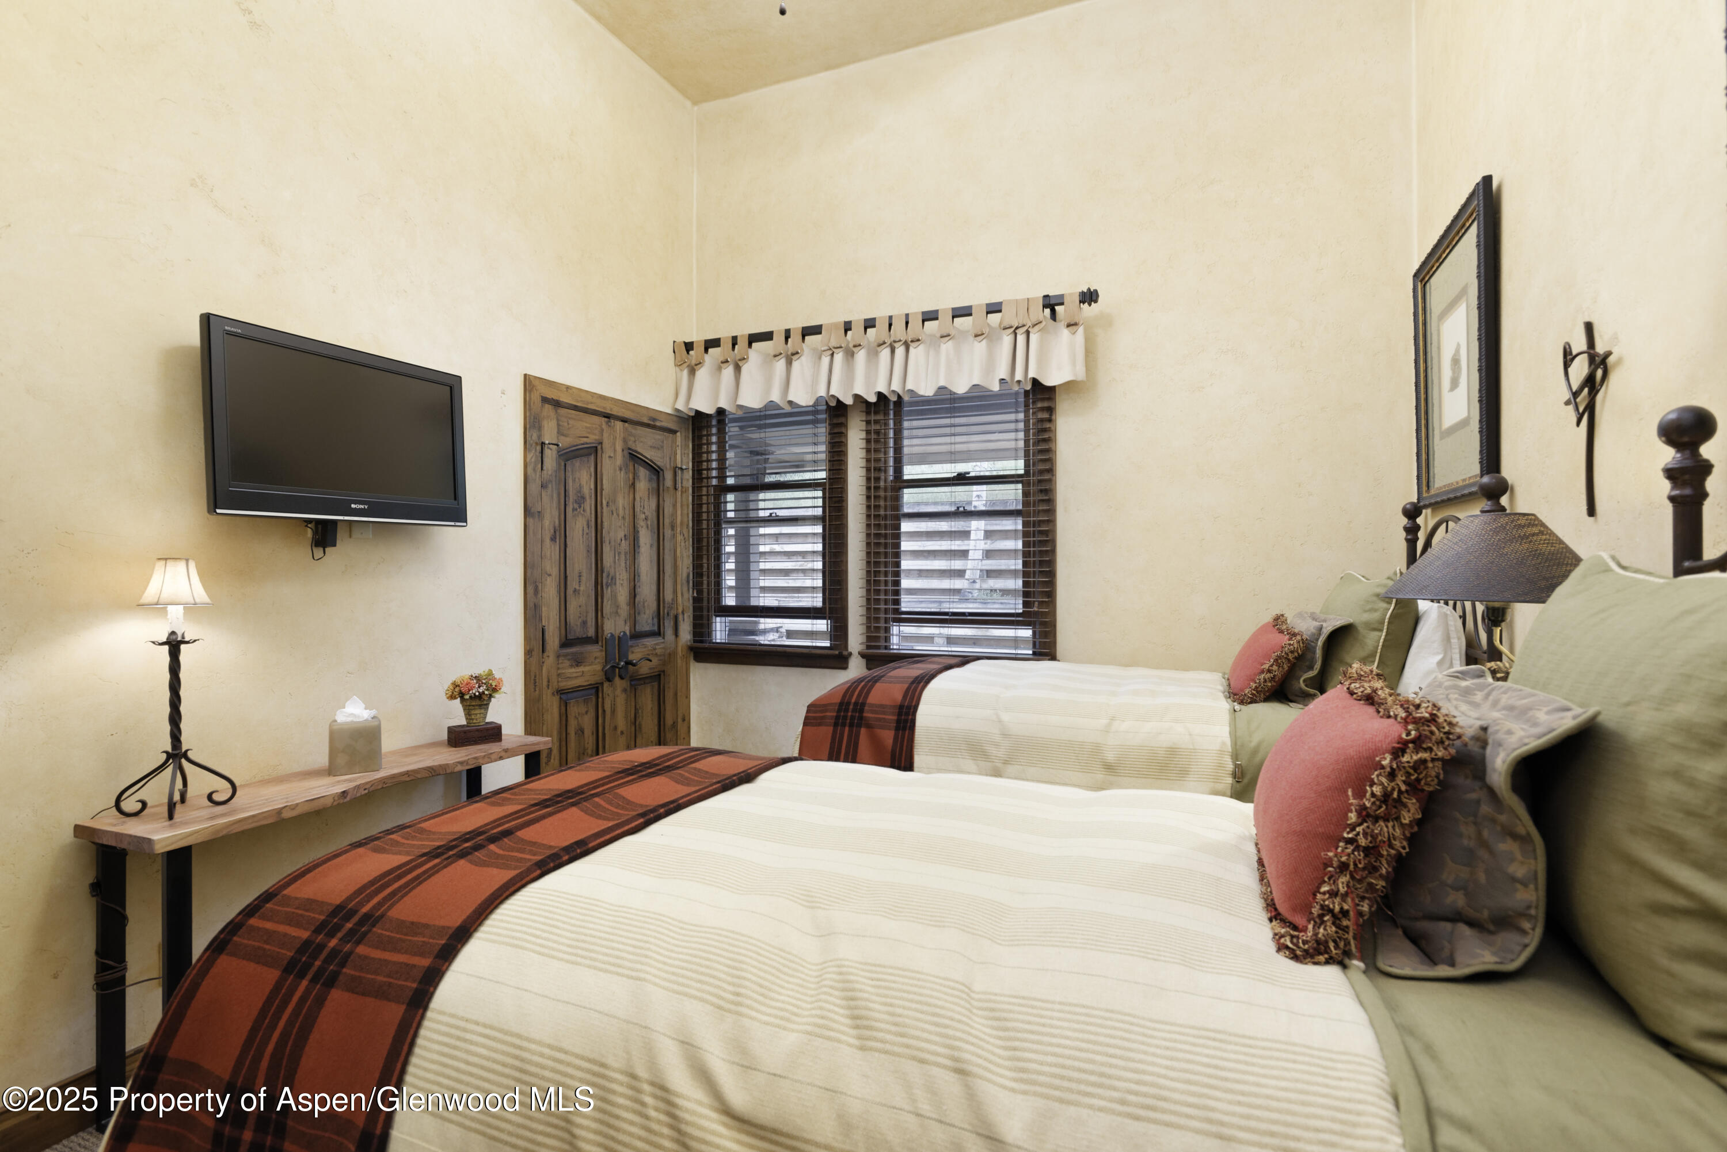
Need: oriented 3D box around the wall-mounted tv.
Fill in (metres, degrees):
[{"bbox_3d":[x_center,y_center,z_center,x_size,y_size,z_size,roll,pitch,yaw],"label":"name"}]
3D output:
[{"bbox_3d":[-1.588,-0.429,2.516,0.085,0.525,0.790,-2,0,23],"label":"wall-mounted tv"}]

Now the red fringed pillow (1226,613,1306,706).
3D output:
[{"bbox_3d":[1.293,0.266,2.650,0.145,0.280,0.335,39,16,5],"label":"red fringed pillow"}]

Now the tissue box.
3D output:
[{"bbox_3d":[-1.590,0.526,2.546,0.135,0.157,0.135,0,0,-37],"label":"tissue box"}]

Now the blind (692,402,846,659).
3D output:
[{"bbox_3d":[-0.480,-0.227,4.072,0.870,1.210,0.055,0,0,24],"label":"blind"}]

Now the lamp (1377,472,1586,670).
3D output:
[{"bbox_3d":[1.138,0.185,1.466,0.345,0.600,0.345,0,0,24],"label":"lamp"}]

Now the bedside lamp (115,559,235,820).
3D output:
[{"bbox_3d":[-1.766,0.281,2.097,0.240,0.648,0.240,0,0,-37],"label":"bedside lamp"}]

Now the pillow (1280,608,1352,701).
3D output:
[{"bbox_3d":[1.388,0.237,2.516,0.130,0.310,0.390,30,12,21],"label":"pillow"}]

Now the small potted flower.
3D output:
[{"bbox_3d":[-1.367,0.430,2.870,0.185,0.190,0.190,0,0,24],"label":"small potted flower"}]

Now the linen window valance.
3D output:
[{"bbox_3d":[-0.021,-0.985,3.731,2.050,0.365,0.100,0,0,24],"label":"linen window valance"}]

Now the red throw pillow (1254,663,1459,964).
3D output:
[{"bbox_3d":[0.566,0.261,0.976,0.150,0.285,0.340,27,12,13],"label":"red throw pillow"}]

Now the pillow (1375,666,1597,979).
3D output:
[{"bbox_3d":[0.646,0.235,0.930,0.130,0.310,0.390,30,12,21],"label":"pillow"}]

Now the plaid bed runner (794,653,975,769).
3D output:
[{"bbox_3d":[0.159,0.550,3.160,0.440,0.430,1.050,0,0,24],"label":"plaid bed runner"}]

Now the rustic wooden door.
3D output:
[{"bbox_3d":[-1.123,0.264,3.749,0.090,2.153,1.100,0,0,24],"label":"rustic wooden door"}]

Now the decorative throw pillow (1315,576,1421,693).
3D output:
[{"bbox_3d":[1.506,0.187,2.475,0.180,0.430,0.630,16,7,23],"label":"decorative throw pillow"}]

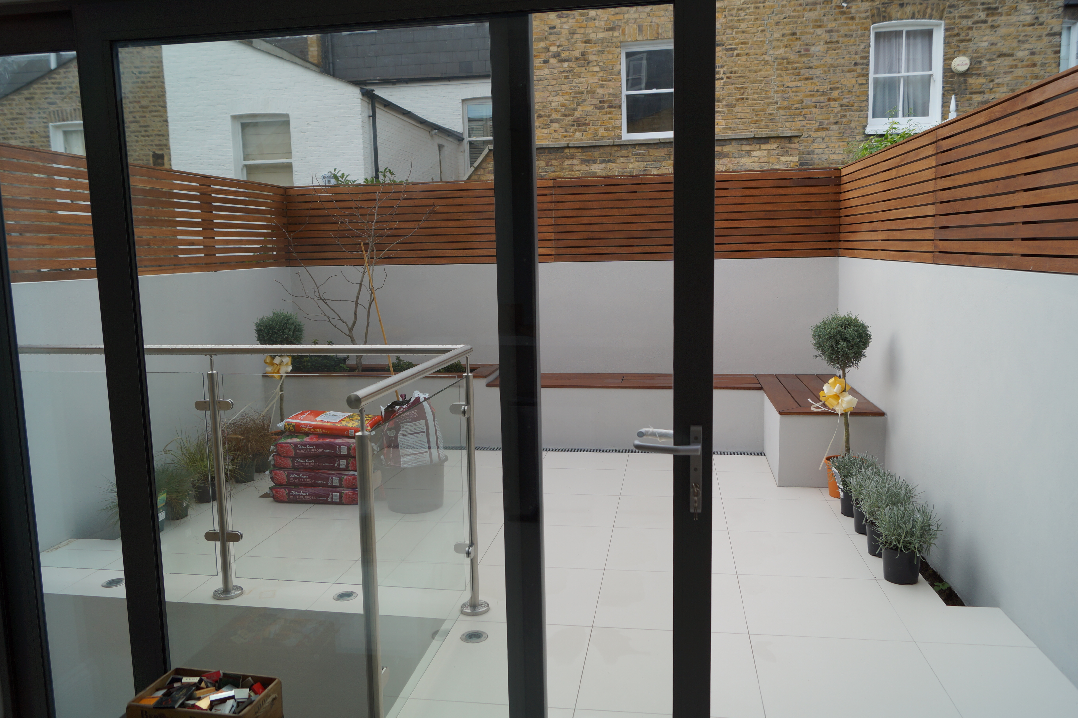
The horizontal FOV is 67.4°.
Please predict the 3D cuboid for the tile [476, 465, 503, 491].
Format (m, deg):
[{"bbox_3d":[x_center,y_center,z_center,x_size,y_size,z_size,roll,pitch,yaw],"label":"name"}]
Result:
[{"bbox_3d":[-0.356,0.804,5.356,0.600,0.015,0.600,0,7,9],"label":"tile"}]

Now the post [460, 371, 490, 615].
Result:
[{"bbox_3d":[-0.279,0.552,3.325,0.110,1.002,0.110,0,8,9],"label":"post"}]

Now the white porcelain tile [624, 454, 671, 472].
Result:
[{"bbox_3d":[0.922,0.731,5.670,0.600,0.015,0.458,0,7,9],"label":"white porcelain tile"}]

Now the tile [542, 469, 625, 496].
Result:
[{"bbox_3d":[0.241,0.801,5.258,0.600,0.015,0.600,0,7,9],"label":"tile"}]

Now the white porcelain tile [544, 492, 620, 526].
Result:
[{"bbox_3d":[0.147,0.878,4.685,0.600,0.015,0.600,0,7,9],"label":"white porcelain tile"}]

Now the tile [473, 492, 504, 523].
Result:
[{"bbox_3d":[-0.450,0.881,4.783,0.600,0.015,0.600,0,7,9],"label":"tile"}]

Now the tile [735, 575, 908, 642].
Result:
[{"bbox_3d":[1.154,1.026,3.342,0.600,0.015,0.600,0,7,9],"label":"tile"}]

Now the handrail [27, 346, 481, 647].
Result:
[{"bbox_3d":[-1.499,0.564,3.002,2.370,1.122,1.204,0,8,9],"label":"handrail"}]

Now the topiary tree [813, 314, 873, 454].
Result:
[{"bbox_3d":[1.781,0.161,4.745,0.370,0.853,0.370,0,8,9],"label":"topiary tree"}]

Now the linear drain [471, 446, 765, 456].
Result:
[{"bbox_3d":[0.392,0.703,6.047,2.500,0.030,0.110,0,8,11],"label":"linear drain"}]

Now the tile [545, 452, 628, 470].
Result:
[{"bbox_3d":[0.325,0.733,5.769,0.600,0.015,0.458,0,7,9],"label":"tile"}]

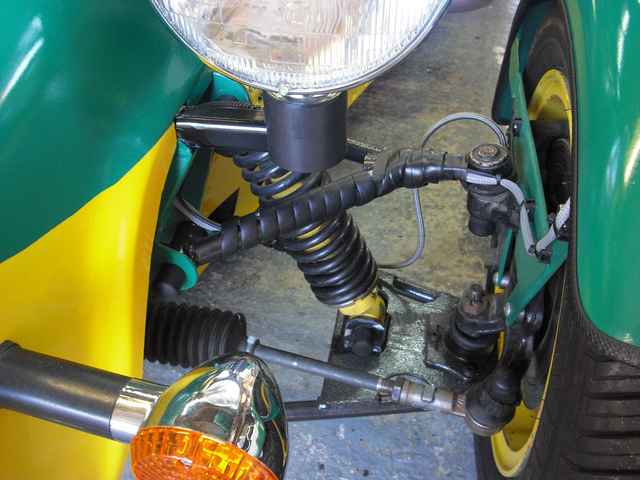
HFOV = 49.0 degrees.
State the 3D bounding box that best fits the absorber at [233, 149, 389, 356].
[{"bbox_3d":[0.003,0.001,0.673,0.069,0.300,0.069,-19,39,15],"label":"absorber"}]

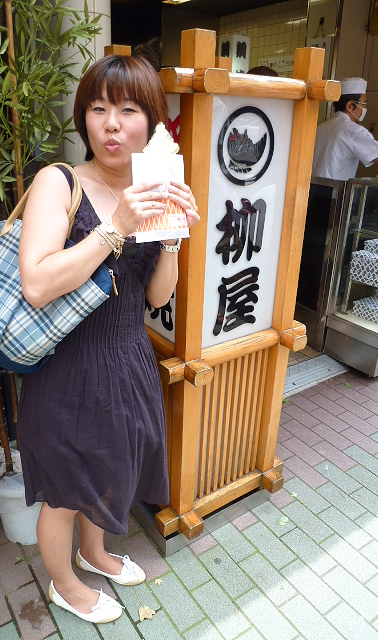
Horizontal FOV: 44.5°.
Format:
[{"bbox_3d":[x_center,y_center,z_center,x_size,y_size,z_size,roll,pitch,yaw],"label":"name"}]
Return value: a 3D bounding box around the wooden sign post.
[{"bbox_3d":[0.041,-0.081,1.640,0.585,1.534,0.597,-14,29,-33],"label":"wooden sign post"}]

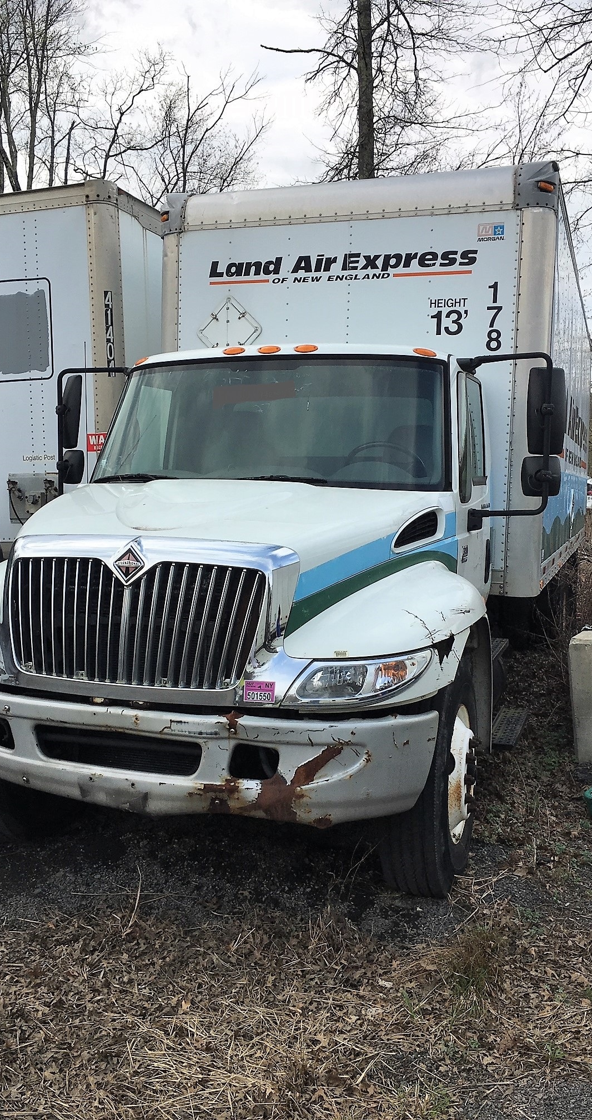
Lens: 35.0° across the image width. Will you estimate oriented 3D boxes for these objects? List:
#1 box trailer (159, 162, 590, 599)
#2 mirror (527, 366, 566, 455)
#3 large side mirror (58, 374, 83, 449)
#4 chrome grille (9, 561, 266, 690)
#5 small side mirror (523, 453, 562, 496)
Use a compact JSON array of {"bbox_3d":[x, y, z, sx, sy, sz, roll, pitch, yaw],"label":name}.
[{"bbox_3d":[1.537,-1.367,9.673,2.590,2.600,7.950,3,4,19],"label":"box trailer"},{"bbox_3d":[1.258,-0.745,4.701,0.190,0.430,0.090,1,4,-3],"label":"mirror"},{"bbox_3d":[-1.331,-0.880,5.584,0.090,0.430,0.190,-2,5,-37],"label":"large side mirror"},{"bbox_3d":[-0.633,0.241,3.539,1.070,0.450,0.150,3,4,19],"label":"chrome grille"},{"bbox_3d":[1.237,-0.417,4.729,0.190,0.200,0.090,1,4,-3],"label":"small side mirror"}]

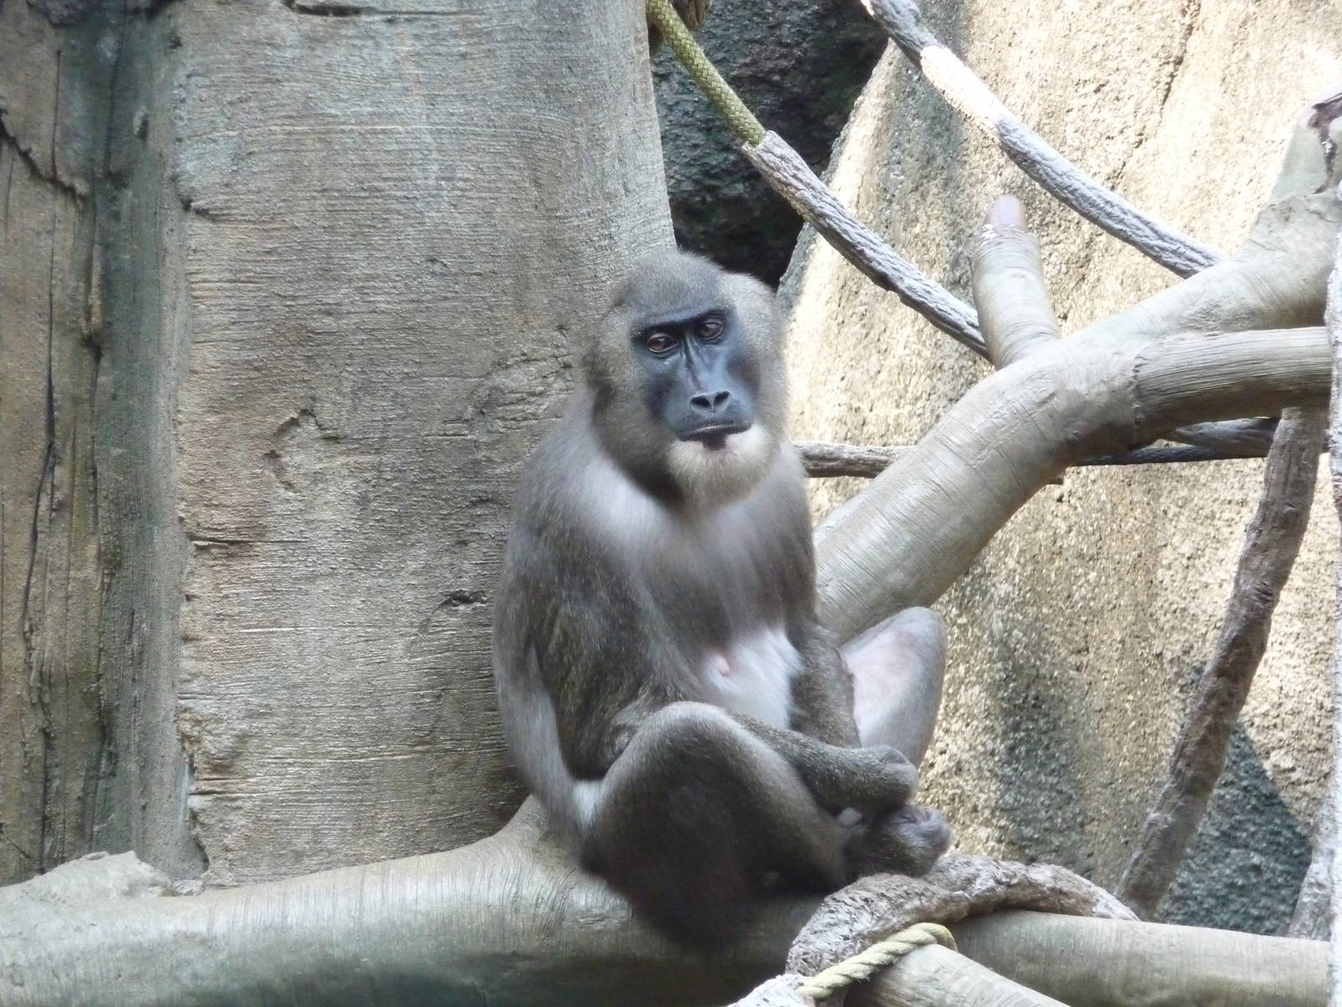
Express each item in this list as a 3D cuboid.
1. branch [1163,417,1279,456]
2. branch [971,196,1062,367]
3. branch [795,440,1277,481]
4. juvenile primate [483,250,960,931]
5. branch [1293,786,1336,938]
[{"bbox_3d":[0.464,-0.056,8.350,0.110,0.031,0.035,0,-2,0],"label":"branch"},{"bbox_3d":[0.282,-0.181,8.100,0.062,0.140,0.064,-8,0,0],"label":"branch"},{"bbox_3d":[0.307,-0.037,8.350,0.420,0.032,0.036,-1,0,0],"label":"branch"},{"bbox_3d":[0.042,0.075,7.900,0.330,0.550,0.360,1,-2,-35],"label":"juvenile primate"},{"bbox_3d":[0.545,0.306,8.400,0.038,0.135,0.038,13,0,0],"label":"branch"}]

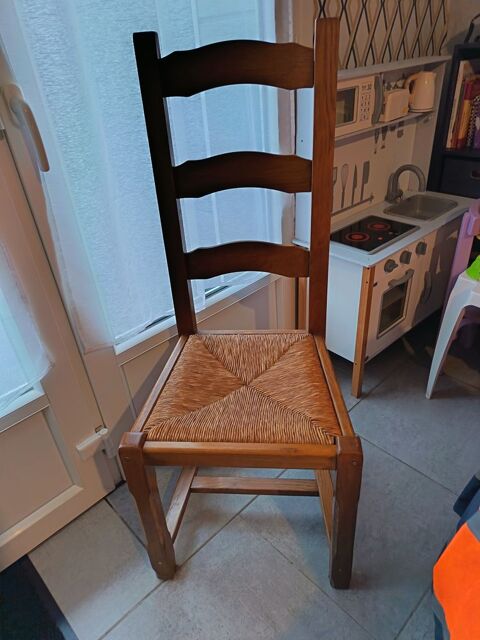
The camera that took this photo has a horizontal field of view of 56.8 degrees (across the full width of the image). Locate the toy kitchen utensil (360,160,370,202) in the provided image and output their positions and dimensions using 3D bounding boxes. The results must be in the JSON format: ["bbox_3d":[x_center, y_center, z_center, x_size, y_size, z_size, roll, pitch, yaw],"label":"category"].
[{"bbox_3d":[0.430,-0.477,1.532,0.034,0.137,0.010,-28,40,-32],"label":"toy kitchen utensil"}]

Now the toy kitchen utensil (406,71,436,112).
[{"bbox_3d":[0.604,-0.760,1.477,0.103,0.122,0.068,-15,34,-15],"label":"toy kitchen utensil"}]

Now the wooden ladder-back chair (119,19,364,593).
[{"bbox_3d":[0.010,0.025,0.958,0.460,1.112,0.497,-1,33,7],"label":"wooden ladder-back chair"}]

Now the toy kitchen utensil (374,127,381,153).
[{"bbox_3d":[0.454,-0.596,1.472,0.025,0.080,0.010,-28,40,-32],"label":"toy kitchen utensil"}]

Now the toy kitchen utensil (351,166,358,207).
[{"bbox_3d":[0.386,-0.453,1.501,0.022,0.137,0.010,-28,40,-32],"label":"toy kitchen utensil"}]

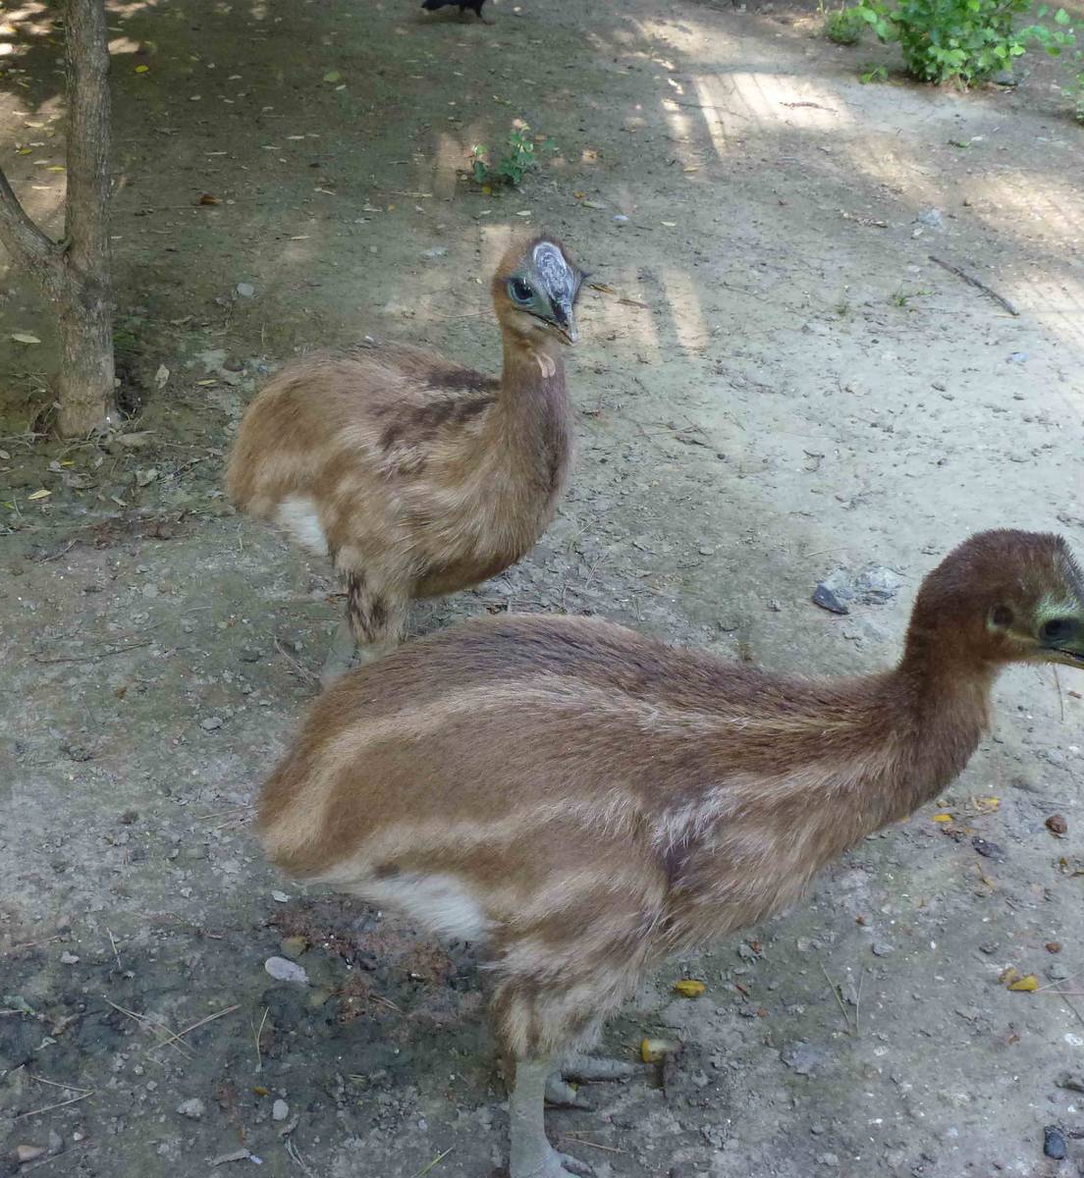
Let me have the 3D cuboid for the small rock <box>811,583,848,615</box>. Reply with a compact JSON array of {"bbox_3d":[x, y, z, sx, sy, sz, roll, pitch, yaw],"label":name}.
[{"bbox_3d":[0.432,0.016,2.250,0.054,0.023,0.034,22,37,32],"label":"small rock"}]

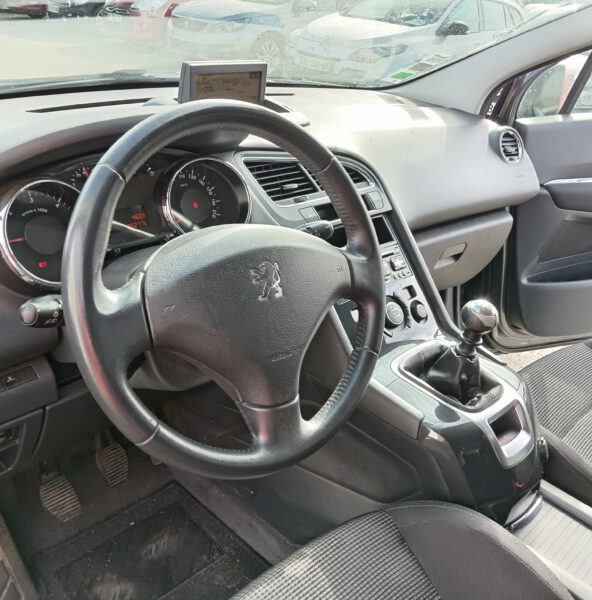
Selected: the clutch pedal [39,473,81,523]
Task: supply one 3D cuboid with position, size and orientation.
[{"bbox_3d":[-0.438,0.365,1.070,0.060,0.028,0.068,-22,79,-39],"label":"clutch pedal"}]

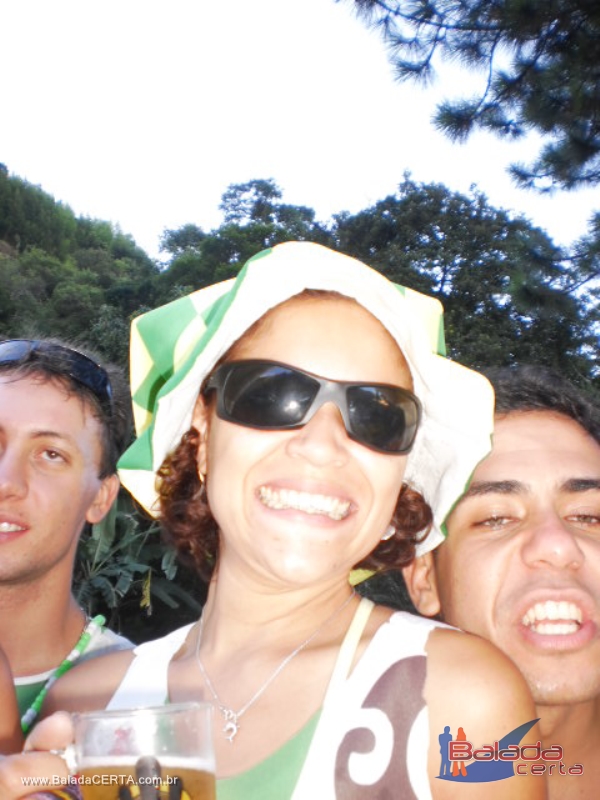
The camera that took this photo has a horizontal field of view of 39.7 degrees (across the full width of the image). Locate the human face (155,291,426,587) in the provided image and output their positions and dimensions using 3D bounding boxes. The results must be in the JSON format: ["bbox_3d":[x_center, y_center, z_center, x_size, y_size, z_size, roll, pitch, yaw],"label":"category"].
[{"bbox_3d":[0.004,0.024,0.553,0.160,0.195,0.140,11,-12,-6],"label":"human face"}]

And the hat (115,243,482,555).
[{"bbox_3d":[0.000,-0.010,0.672,0.285,0.185,0.285,12,-40,-5],"label":"hat"}]

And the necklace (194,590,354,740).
[{"bbox_3d":[-0.017,0.198,0.668,0.120,0.140,0.110,-6,-25,16],"label":"necklace"}]

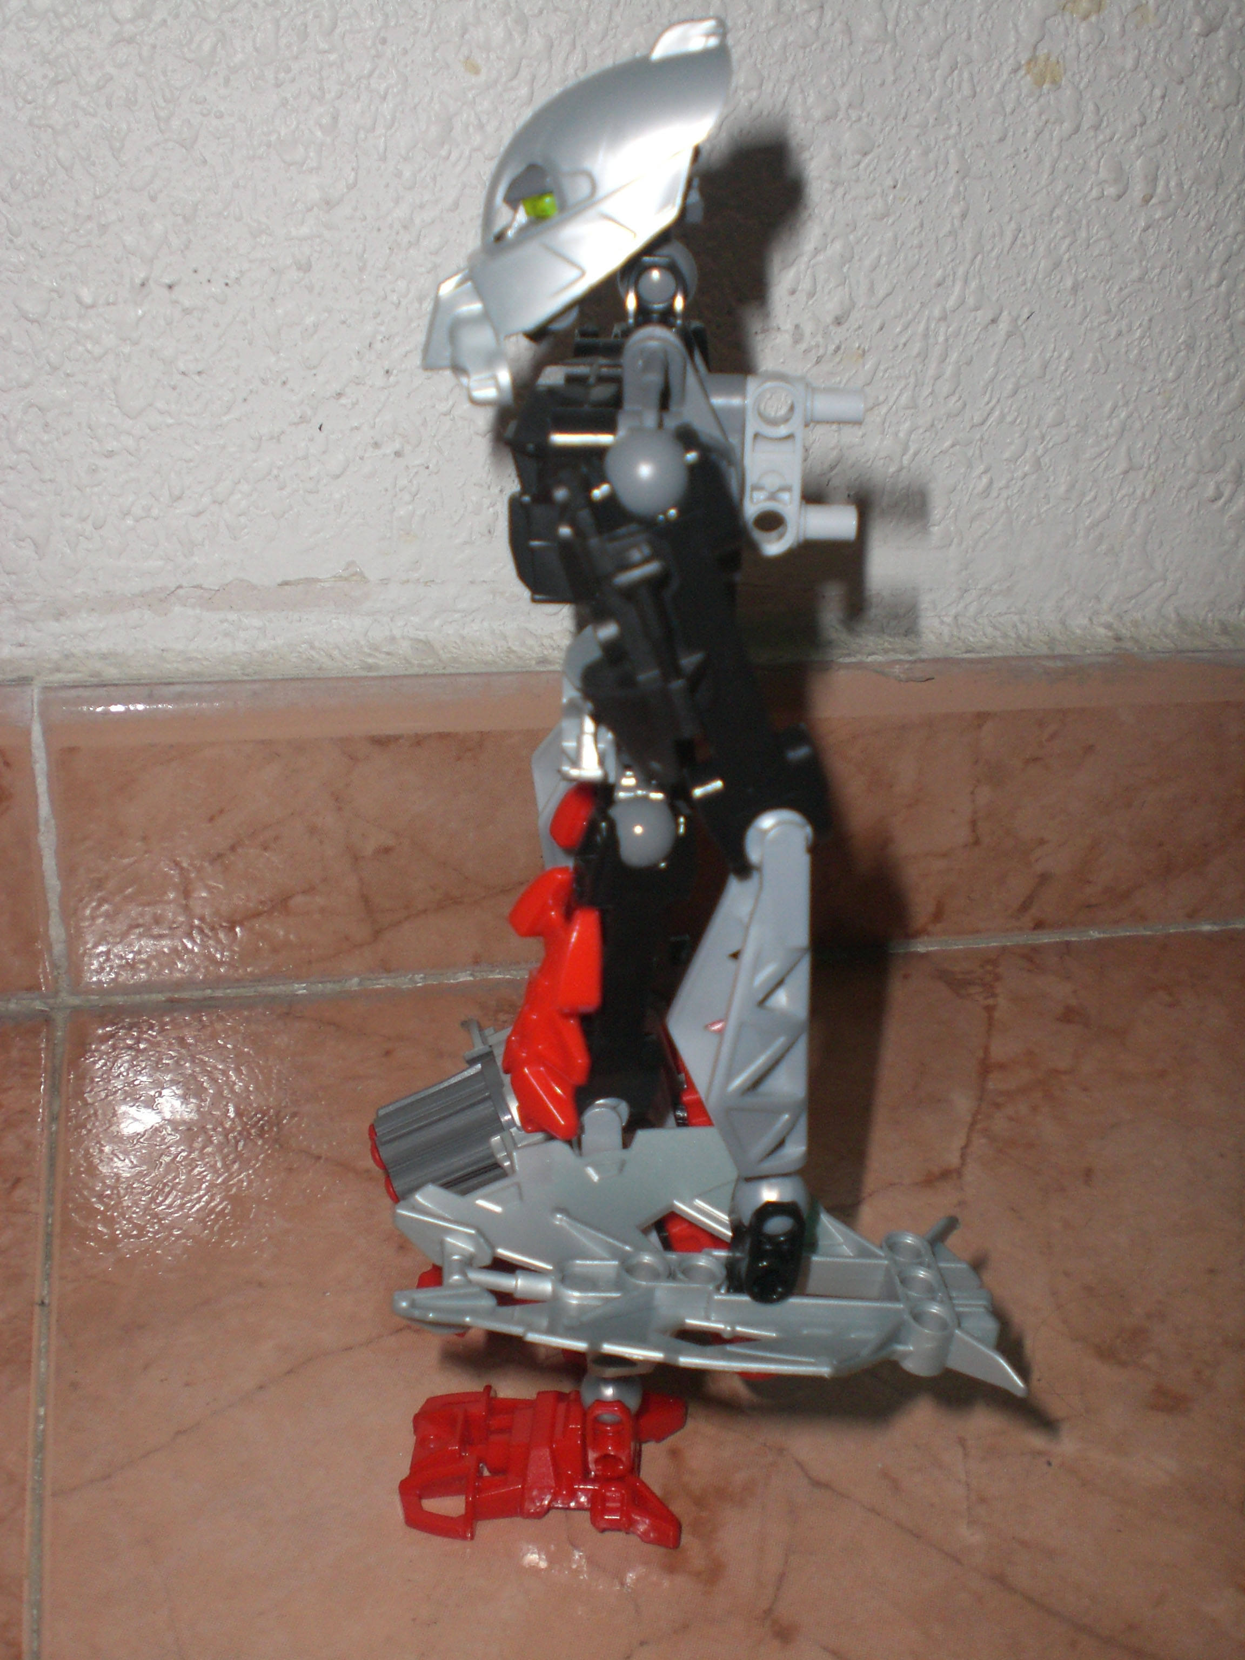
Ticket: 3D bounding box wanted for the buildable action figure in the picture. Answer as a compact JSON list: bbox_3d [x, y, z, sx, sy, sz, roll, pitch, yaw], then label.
[{"bbox_3d":[0.012,0.008,0.268,0.102,0.224,0.116,3,26,0],"label":"buildable action figure"}]

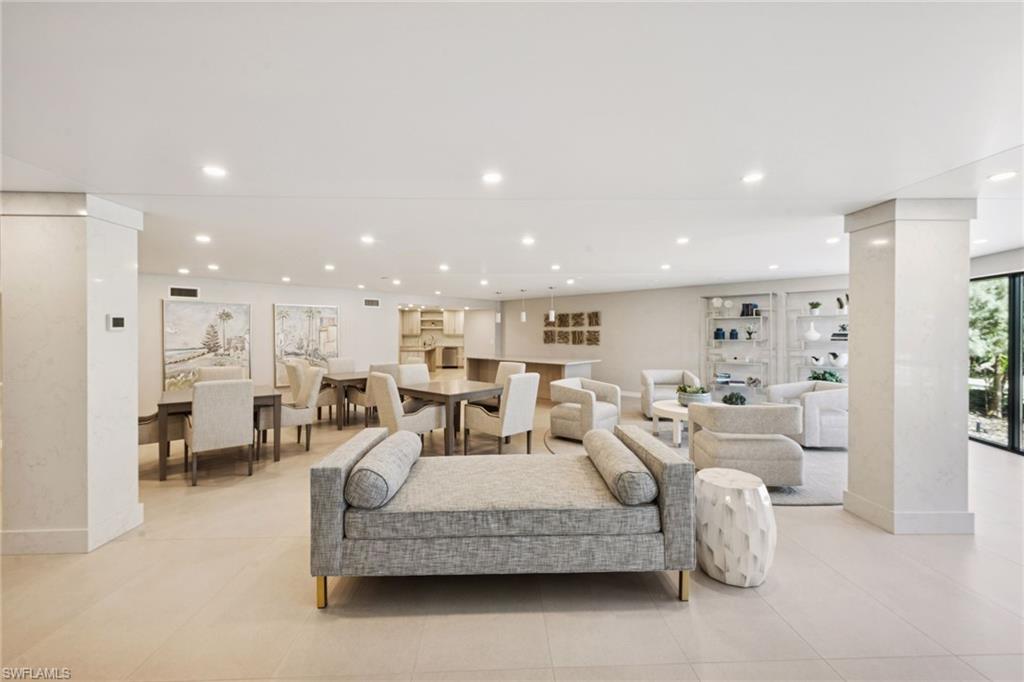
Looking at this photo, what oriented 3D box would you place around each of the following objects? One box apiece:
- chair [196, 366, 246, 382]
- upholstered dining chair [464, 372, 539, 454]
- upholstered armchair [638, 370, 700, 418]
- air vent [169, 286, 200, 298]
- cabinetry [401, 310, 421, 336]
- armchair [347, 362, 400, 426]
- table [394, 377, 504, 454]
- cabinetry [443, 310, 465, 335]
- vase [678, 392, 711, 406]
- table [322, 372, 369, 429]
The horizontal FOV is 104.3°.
[{"bbox_3d":[-3.773,0.866,5.170,0.543,0.986,0.661,-1,1,-35],"label":"chair"},{"bbox_3d":[-0.125,0.875,4.666,0.671,0.986,0.543,1,1,45],"label":"upholstered dining chair"},{"bbox_3d":[2.770,0.941,7.000,0.820,0.780,0.760,0,1,0],"label":"upholstered armchair"},{"bbox_3d":[-5.590,-0.829,6.800,0.410,0.195,0.030,-1,1,-40],"label":"air vent"},{"bbox_3d":[-4.170,-0.730,16.500,0.820,1.030,0.350,0,1,0],"label":"cabinetry"},{"bbox_3d":[-2.147,0.847,6.276,0.543,0.986,0.661,-1,1,-44],"label":"armchair"},{"bbox_3d":[-0.736,0.980,5.235,1.036,0.755,1.036,1,1,42],"label":"table"},{"bbox_3d":[-2.430,-0.730,16.500,0.920,1.030,0.350,0,1,0],"label":"cabinetry"},{"bbox_3d":[2.575,0.830,5.600,0.460,0.185,0.460,0,1,0],"label":"vase"},{"bbox_3d":[-2.542,0.955,6.698,1.036,0.755,1.036,-1,1,-43],"label":"table"}]

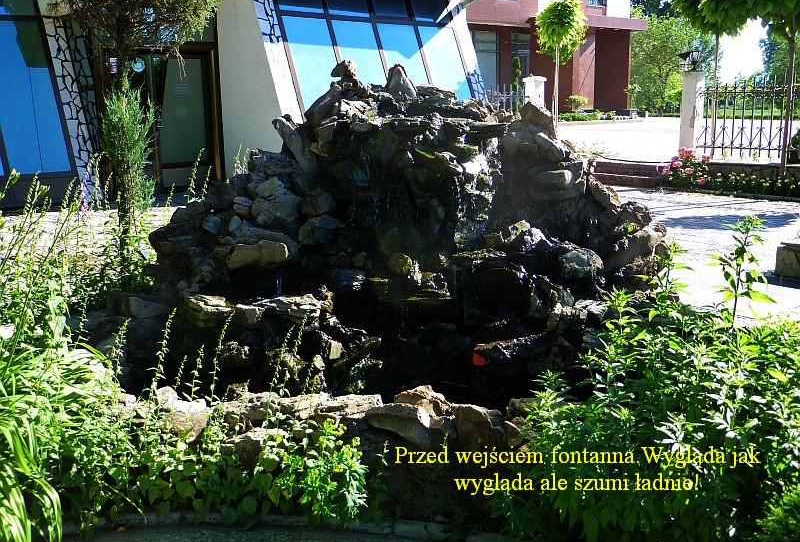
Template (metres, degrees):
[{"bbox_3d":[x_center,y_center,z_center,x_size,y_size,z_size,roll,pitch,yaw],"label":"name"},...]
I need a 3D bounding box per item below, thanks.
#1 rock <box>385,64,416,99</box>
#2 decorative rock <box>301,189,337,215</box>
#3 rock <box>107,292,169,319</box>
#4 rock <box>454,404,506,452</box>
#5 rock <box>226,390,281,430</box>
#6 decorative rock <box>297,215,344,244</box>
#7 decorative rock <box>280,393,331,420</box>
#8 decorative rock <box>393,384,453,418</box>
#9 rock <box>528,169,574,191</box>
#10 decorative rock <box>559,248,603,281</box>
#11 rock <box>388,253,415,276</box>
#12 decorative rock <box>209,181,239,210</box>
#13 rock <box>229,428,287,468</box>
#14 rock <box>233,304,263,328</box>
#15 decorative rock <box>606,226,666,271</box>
[{"bbox_3d":[0.003,-1.326,5.500,0.219,0.230,0.190,-1,12,0],"label":"rock"},{"bbox_3d":[-0.498,-0.418,4.800,0.215,0.145,0.180,-1,12,0],"label":"decorative rock"},{"bbox_3d":[-1.542,0.204,4.650,0.363,0.129,0.240,-5,13,-18],"label":"rock"},{"bbox_3d":[0.310,0.604,3.030,0.190,0.180,0.160,-1,12,0],"label":"rock"},{"bbox_3d":[-0.642,0.607,3.420,0.241,0.125,0.190,-3,13,-11],"label":"rock"},{"bbox_3d":[-0.470,-0.240,4.650,0.258,0.157,0.200,-2,13,-6],"label":"decorative rock"},{"bbox_3d":[-0.397,0.569,3.300,0.205,0.085,0.140,-1,12,0],"label":"decorative rock"},{"bbox_3d":[0.103,0.573,3.450,0.250,0.128,0.220,-1,12,2],"label":"decorative rock"},{"bbox_3d":[1.006,-0.605,5.250,0.288,0.134,0.220,1,12,11],"label":"rock"},{"bbox_3d":[1.045,-0.038,4.550,0.250,0.170,0.210,-1,12,0],"label":"decorative rock"},{"bbox_3d":[0.009,-0.047,4.900,0.159,0.136,0.150,-1,12,0],"label":"rock"},{"bbox_3d":[-1.146,-0.490,5.100,0.193,0.169,0.170,-3,13,-12],"label":"decorative rock"},{"bbox_3d":[-0.567,0.712,3.150,0.230,0.140,0.170,-1,12,0],"label":"rock"},{"bbox_3d":[-0.796,0.232,4.100,0.150,0.115,0.130,-1,12,0],"label":"rock"},{"bbox_3d":[1.445,-0.137,4.800,0.363,0.249,0.280,3,13,17],"label":"decorative rock"}]

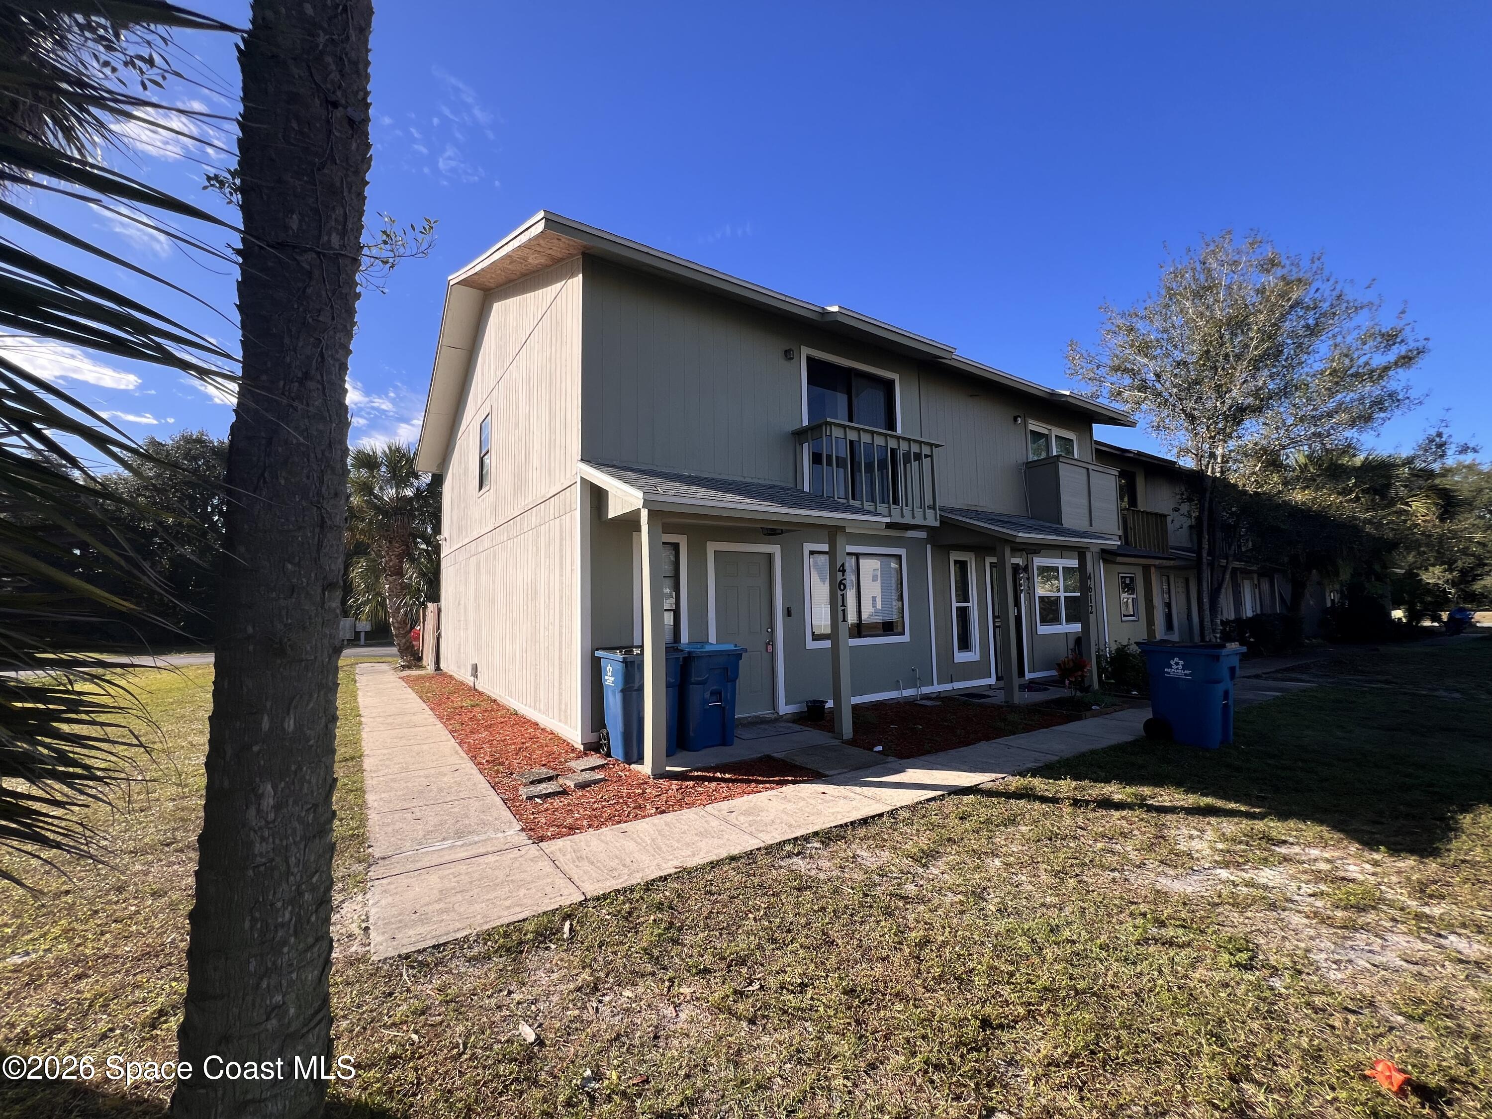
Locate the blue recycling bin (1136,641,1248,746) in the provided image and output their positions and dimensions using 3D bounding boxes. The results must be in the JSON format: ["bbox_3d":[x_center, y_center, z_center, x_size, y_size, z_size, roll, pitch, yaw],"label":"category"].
[{"bbox_3d":[5.050,1.500,6.350,0.680,1.100,0.860,2,-6,-31],"label":"blue recycling bin"}]

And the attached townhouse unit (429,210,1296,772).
[{"bbox_3d":[0.985,-1.258,13.207,14.000,7.750,11.000,2,-6,-35],"label":"attached townhouse unit"}]

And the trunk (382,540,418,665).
[{"bbox_3d":[-9.700,1.210,15.700,0.850,3.550,0.750,2,-6,-32],"label":"trunk"}]

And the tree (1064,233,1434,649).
[{"bbox_3d":[11.200,-2.730,13.140,6.600,10.400,6.600,-5,-6,41],"label":"tree"}]

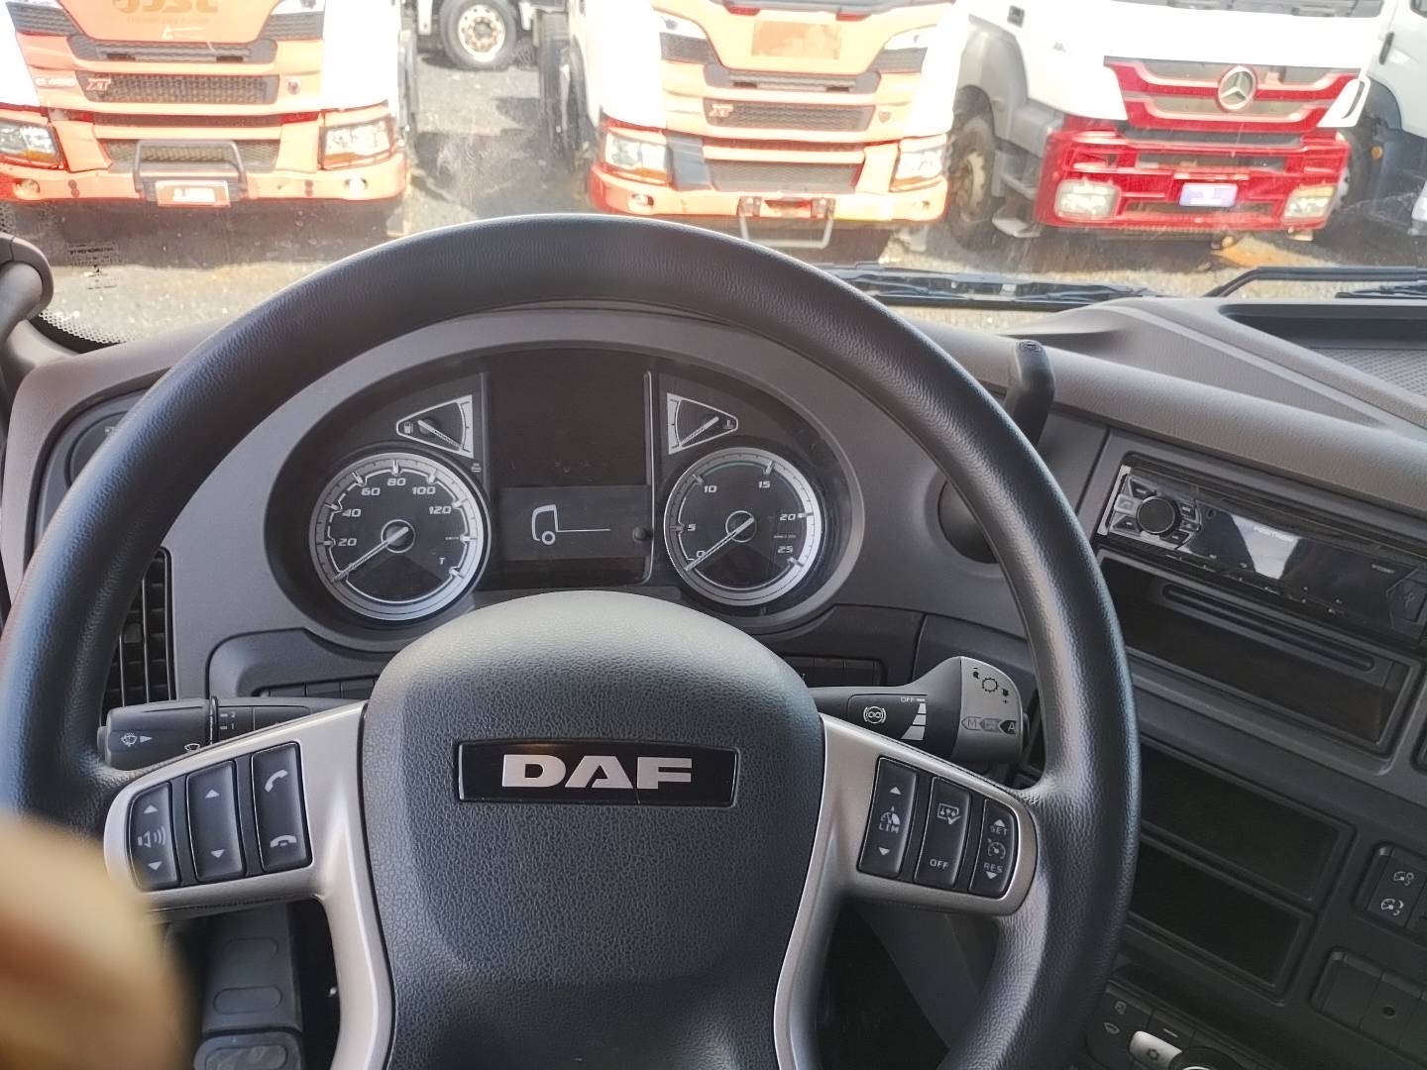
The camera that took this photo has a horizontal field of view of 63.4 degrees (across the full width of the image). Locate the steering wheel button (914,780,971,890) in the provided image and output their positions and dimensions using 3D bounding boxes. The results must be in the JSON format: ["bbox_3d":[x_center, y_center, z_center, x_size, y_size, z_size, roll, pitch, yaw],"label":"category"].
[{"bbox_3d":[0.095,0.125,0.485,0.016,0.008,0.042,16,73,-4],"label":"steering wheel button"}]

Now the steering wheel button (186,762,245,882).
[{"bbox_3d":[-0.190,0.111,0.444,0.017,0.043,0.008,-9,-13,-11],"label":"steering wheel button"}]

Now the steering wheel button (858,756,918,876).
[{"bbox_3d":[0.072,0.118,0.483,0.016,0.008,0.046,15,73,-5],"label":"steering wheel button"}]

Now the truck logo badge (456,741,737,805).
[{"bbox_3d":[-0.044,0.094,0.452,0.109,0.025,0.006,3,-15,-8],"label":"truck logo badge"}]

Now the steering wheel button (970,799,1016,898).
[{"bbox_3d":[0.118,0.133,0.486,0.017,0.008,0.037,16,73,-4],"label":"steering wheel button"}]

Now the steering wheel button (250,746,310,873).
[{"bbox_3d":[-0.167,0.106,0.449,0.017,0.046,0.008,-9,-13,-11],"label":"steering wheel button"}]

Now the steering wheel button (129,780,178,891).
[{"bbox_3d":[-0.213,0.116,0.439,0.016,0.038,0.008,-9,-13,-11],"label":"steering wheel button"}]

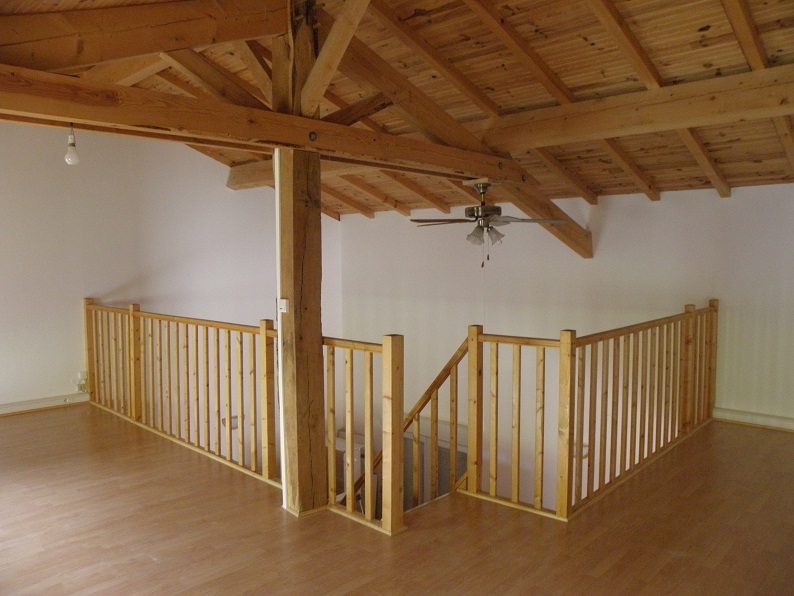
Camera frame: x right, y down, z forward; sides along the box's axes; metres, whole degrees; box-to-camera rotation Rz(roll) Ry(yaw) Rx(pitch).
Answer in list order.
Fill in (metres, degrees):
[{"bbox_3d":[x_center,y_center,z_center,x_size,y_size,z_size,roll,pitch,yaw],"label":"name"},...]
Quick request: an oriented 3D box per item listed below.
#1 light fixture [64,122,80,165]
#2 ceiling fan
[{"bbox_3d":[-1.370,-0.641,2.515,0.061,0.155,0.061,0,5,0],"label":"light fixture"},{"bbox_3d":[0.690,-0.652,4.710,1.300,0.530,1.300,0,5,0],"label":"ceiling fan"}]

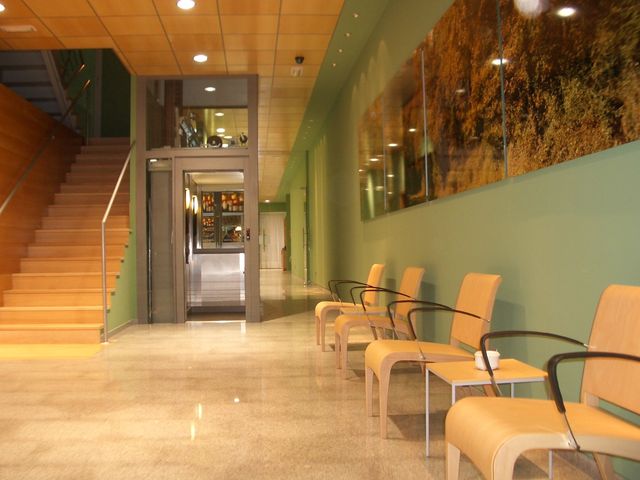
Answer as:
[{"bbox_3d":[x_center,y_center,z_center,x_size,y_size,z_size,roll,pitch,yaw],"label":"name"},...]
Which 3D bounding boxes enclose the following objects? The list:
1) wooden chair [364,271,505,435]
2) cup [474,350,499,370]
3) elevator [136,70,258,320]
[{"bbox_3d":[0.613,0.610,3.611,0.679,0.832,0.505,-1,-1,-6],"label":"wooden chair"},{"bbox_3d":[0.764,0.552,2.954,0.114,0.072,0.114,-1,-1,0],"label":"cup"},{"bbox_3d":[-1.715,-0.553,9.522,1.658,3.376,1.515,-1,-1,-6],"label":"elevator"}]

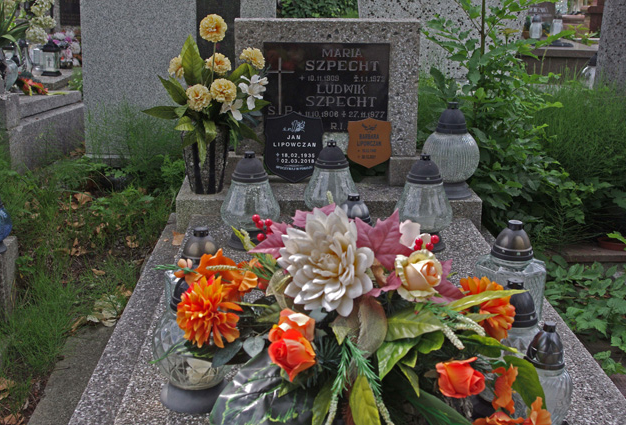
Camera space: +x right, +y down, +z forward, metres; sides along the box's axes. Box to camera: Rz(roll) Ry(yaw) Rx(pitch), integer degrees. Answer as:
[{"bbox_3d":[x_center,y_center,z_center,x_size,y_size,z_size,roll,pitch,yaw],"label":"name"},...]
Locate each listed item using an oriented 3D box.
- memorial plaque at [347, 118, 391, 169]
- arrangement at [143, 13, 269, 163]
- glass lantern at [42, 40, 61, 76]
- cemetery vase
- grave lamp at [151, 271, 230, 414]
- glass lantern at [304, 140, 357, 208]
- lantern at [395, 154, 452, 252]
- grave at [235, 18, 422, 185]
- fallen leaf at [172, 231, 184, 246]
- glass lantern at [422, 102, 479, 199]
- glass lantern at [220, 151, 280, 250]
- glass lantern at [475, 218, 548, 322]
[{"bbox_3d":[0.192,-0.233,2.939,0.147,0.171,0.008,0,12,-2],"label":"memorial plaque"},{"bbox_3d":[-0.343,-0.402,2.800,0.397,0.469,0.300,0,15,-2],"label":"arrangement"},{"bbox_3d":[-1.947,-1.149,6.451,0.130,0.249,0.130,1,15,0],"label":"glass lantern"},{"bbox_3d":[-0.348,-0.173,2.779,0.146,0.213,0.146,0,15,-2],"label":"cemetery vase"},{"bbox_3d":[-0.209,0.210,1.509,0.145,0.235,0.145,0,15,-2],"label":"grave lamp"},{"bbox_3d":[0.053,-0.080,2.613,0.165,0.270,0.165,0,15,-2],"label":"glass lantern"},{"bbox_3d":[0.312,-0.029,2.385,0.153,0.253,0.153,0,15,-2],"label":"lantern"},{"bbox_3d":[0.044,-0.362,2.884,0.605,0.529,0.135,0,15,-2],"label":"grave"},{"bbox_3d":[-0.408,0.072,2.616,0.040,0.019,0.086,0,15,-2],"label":"fallen leaf"},{"bbox_3d":[0.448,-0.201,2.810,0.180,0.305,0.180,0,15,-2],"label":"glass lantern"},{"bbox_3d":[-0.174,-0.039,2.453,0.168,0.270,0.168,0,15,-2],"label":"glass lantern"},{"bbox_3d":[0.440,0.127,1.944,0.155,0.230,0.155,0,15,-2],"label":"glass lantern"}]

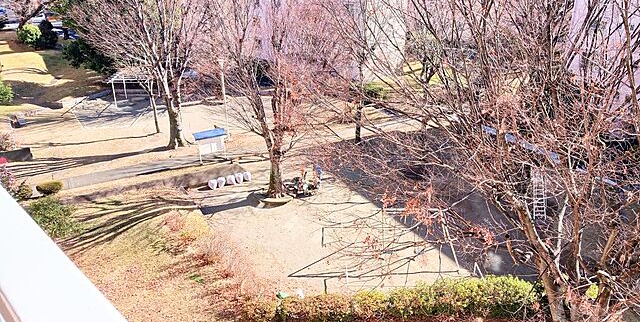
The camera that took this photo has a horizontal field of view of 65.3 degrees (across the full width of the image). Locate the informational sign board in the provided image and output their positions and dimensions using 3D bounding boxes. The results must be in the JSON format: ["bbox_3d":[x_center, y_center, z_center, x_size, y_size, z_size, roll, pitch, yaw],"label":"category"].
[{"bbox_3d":[-6.680,-0.920,31.070,2.000,1.950,0.700,-13,25,-27],"label":"informational sign board"}]

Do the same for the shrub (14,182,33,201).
[{"bbox_3d":[-16.000,1.700,26.840,1.050,1.000,1.000,-1,22,0],"label":"shrub"}]

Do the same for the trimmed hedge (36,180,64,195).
[{"bbox_3d":[-14.920,1.430,27.650,1.450,0.700,1.250,-1,22,0],"label":"trimmed hedge"}]

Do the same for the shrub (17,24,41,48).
[{"bbox_3d":[-42.700,-18.200,73.100,3.100,3.100,3.000,-1,22,0],"label":"shrub"}]

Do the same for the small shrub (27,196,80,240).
[{"bbox_3d":[-12.730,2.750,23.850,2.500,1.700,2.400,-1,22,0],"label":"small shrub"}]

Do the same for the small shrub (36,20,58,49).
[{"bbox_3d":[-38.800,-17.900,71.100,2.800,3.900,2.800,-1,22,0],"label":"small shrub"}]

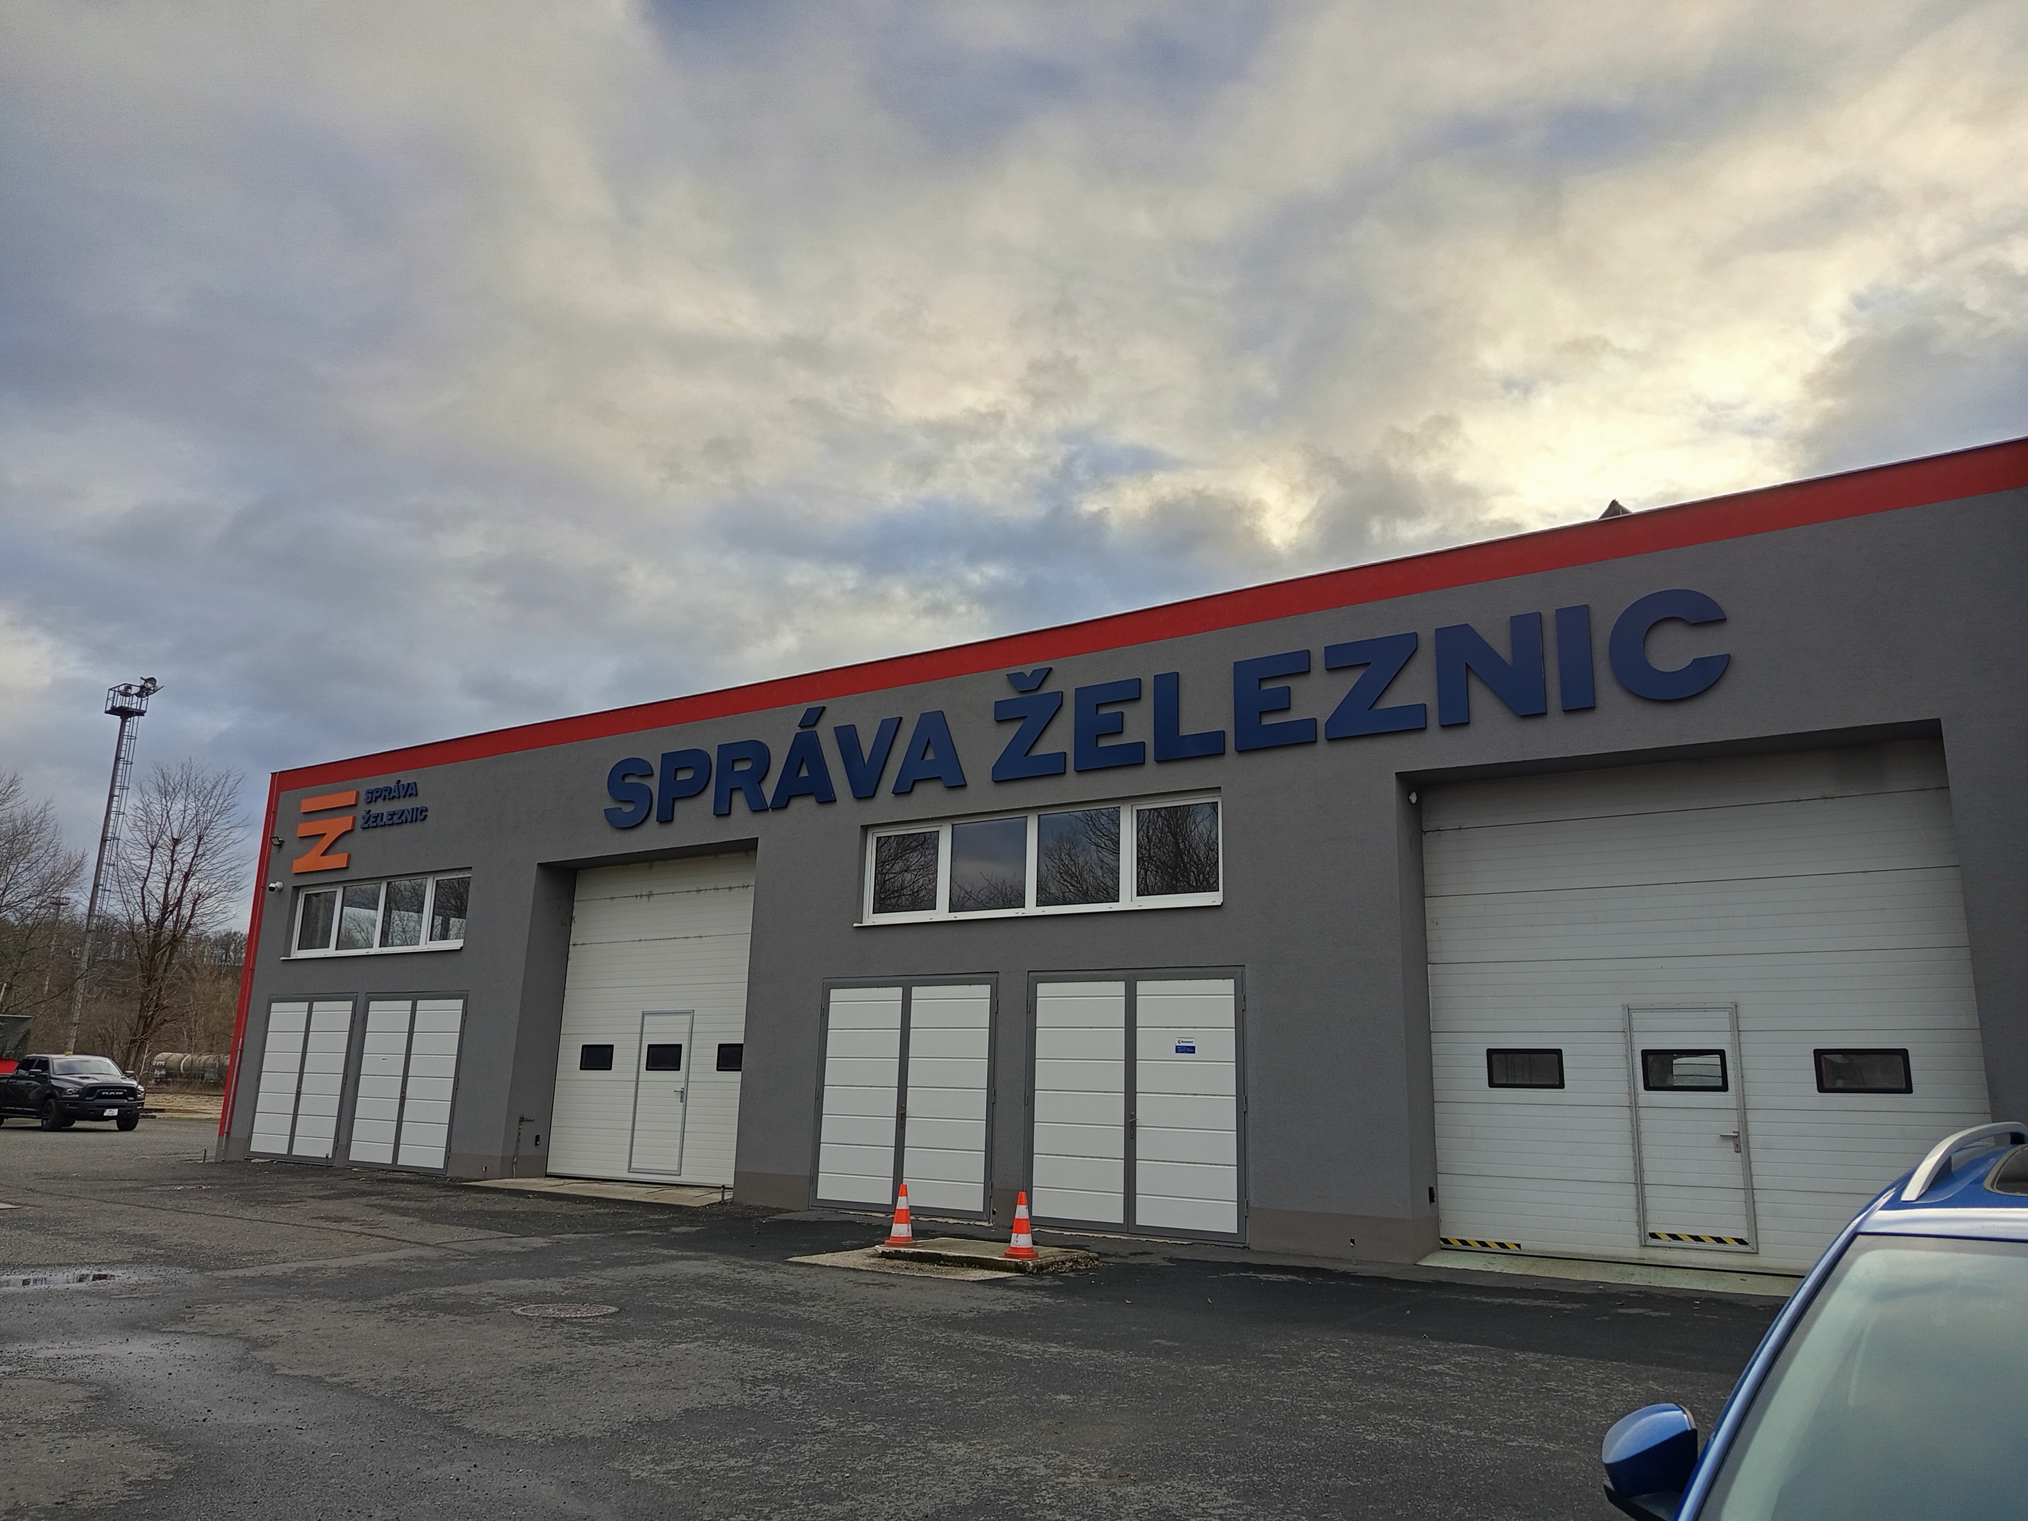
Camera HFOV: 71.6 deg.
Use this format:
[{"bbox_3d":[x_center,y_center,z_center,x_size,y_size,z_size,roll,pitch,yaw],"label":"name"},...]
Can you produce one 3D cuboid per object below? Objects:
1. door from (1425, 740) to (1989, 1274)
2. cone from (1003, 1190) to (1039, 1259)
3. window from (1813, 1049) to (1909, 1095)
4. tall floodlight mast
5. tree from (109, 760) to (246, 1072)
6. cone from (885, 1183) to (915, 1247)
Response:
[{"bbox_3d":[5.510,2.043,11.652,4.110,4.100,0.080,-7,-16,33],"label":"door"},{"bbox_3d":[0.064,3.806,11.540,0.275,0.500,0.275,1,-13,1],"label":"cone"},{"bbox_3d":[6.544,2.397,10.833,0.620,0.330,0.050,-7,-16,33],"label":"window"},{"bbox_3d":[-42.075,5.729,65.007,2.400,19.880,2.000,5,-14,-16],"label":"tall floodlight mast"},{"bbox_3d":[-36.108,7.215,59.581,5.400,14.760,5.400,9,-15,-30],"label":"tree"},{"bbox_3d":[-0.981,3.943,12.220,0.260,0.500,0.260,2,-13,-4],"label":"cone"}]

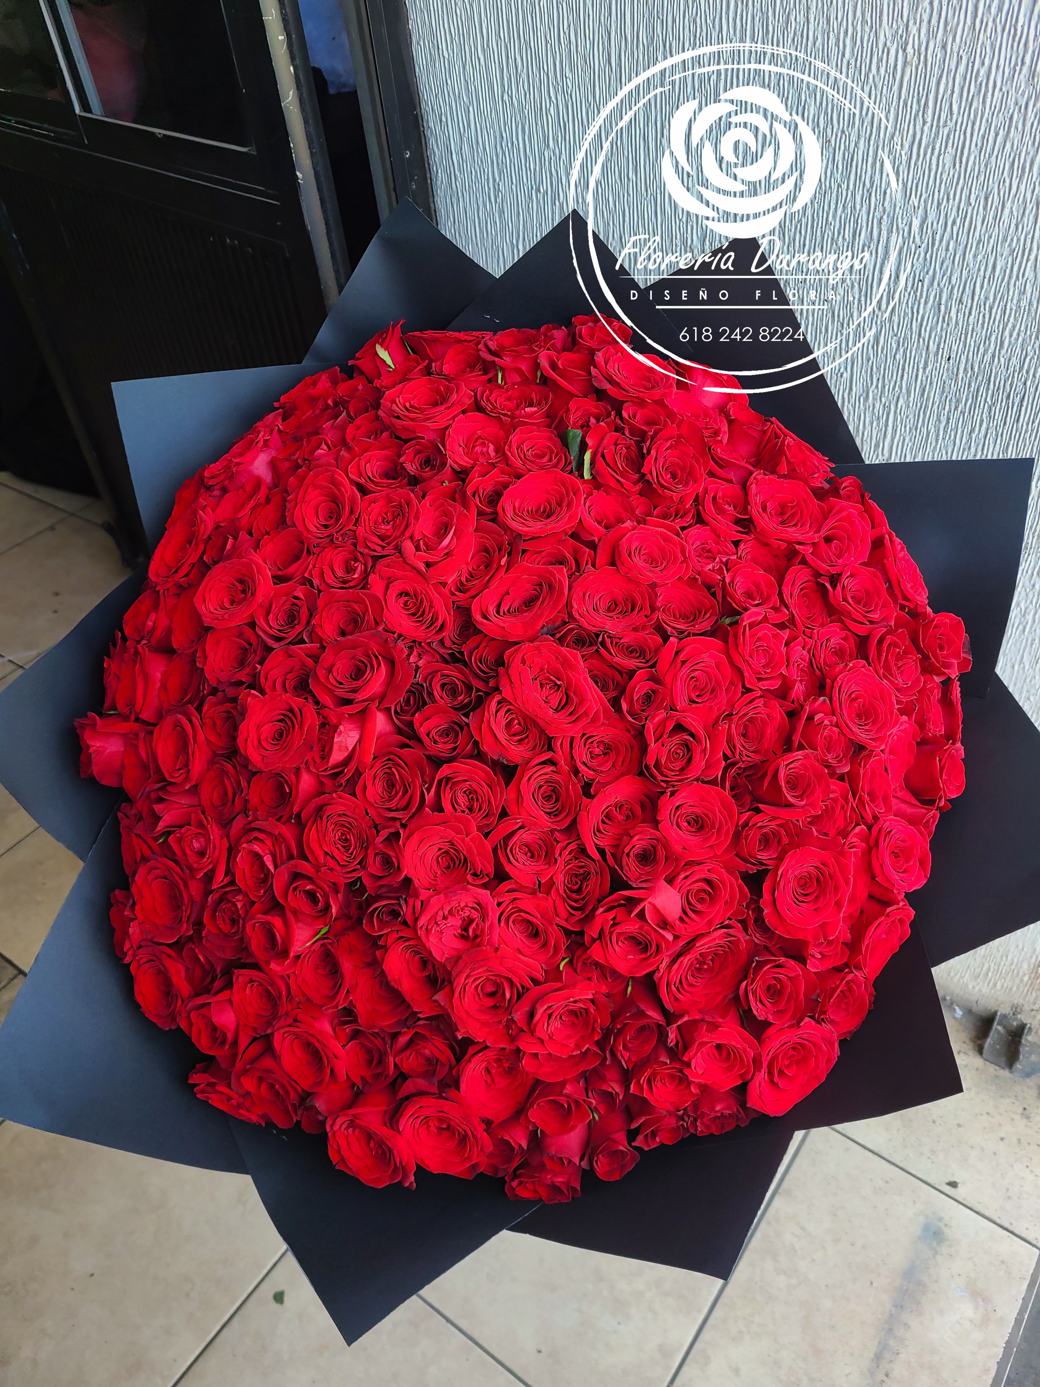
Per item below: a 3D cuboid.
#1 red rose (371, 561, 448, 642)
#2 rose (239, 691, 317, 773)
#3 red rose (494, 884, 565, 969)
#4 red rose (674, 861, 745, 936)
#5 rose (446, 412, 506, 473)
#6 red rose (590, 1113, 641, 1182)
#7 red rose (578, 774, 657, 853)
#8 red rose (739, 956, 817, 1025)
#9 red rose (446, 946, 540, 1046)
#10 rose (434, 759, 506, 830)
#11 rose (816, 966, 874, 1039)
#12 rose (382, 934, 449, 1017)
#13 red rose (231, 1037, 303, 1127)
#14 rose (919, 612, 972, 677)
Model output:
[{"bbox_3d":[-0.091,-0.076,0.855,0.068,0.050,0.068,-1,67,7],"label":"red rose"},{"bbox_3d":[-0.179,0.028,0.769,0.059,0.048,0.059,0,80,6],"label":"rose"},{"bbox_3d":[0.007,0.182,0.810,0.066,0.051,0.066,0,74,-3],"label":"red rose"},{"bbox_3d":[0.145,0.163,0.820,0.059,0.046,0.059,0,74,0],"label":"red rose"},{"bbox_3d":[-0.040,-0.226,0.936,0.057,0.042,0.057,-1,59,1],"label":"rose"},{"bbox_3d":[0.076,0.370,0.860,0.044,0.044,0.047,-10,21,-3],"label":"red rose"},{"bbox_3d":[0.068,0.084,0.726,0.055,0.044,0.055,0,81,0],"label":"red rose"},{"bbox_3d":[0.206,0.242,0.850,0.061,0.047,0.061,0,72,-2],"label":"red rose"},{"bbox_3d":[-0.021,0.237,0.800,0.073,0.057,0.073,0,62,-1],"label":"red rose"},{"bbox_3d":[-0.035,0.070,0.729,0.050,0.040,0.050,0,81,2],"label":"rose"},{"bbox_3d":[0.242,0.230,0.776,0.052,0.052,0.042,0,12,-22],"label":"rose"},{"bbox_3d":[-0.088,0.228,0.830,0.064,0.050,0.064,0,64,-22],"label":"rose"},{"bbox_3d":[-0.206,0.317,0.860,0.066,0.066,0.052,-1,21,7],"label":"red rose"},{"bbox_3d":[0.402,-0.046,0.985,0.058,0.058,0.050,-42,15,-33],"label":"rose"}]

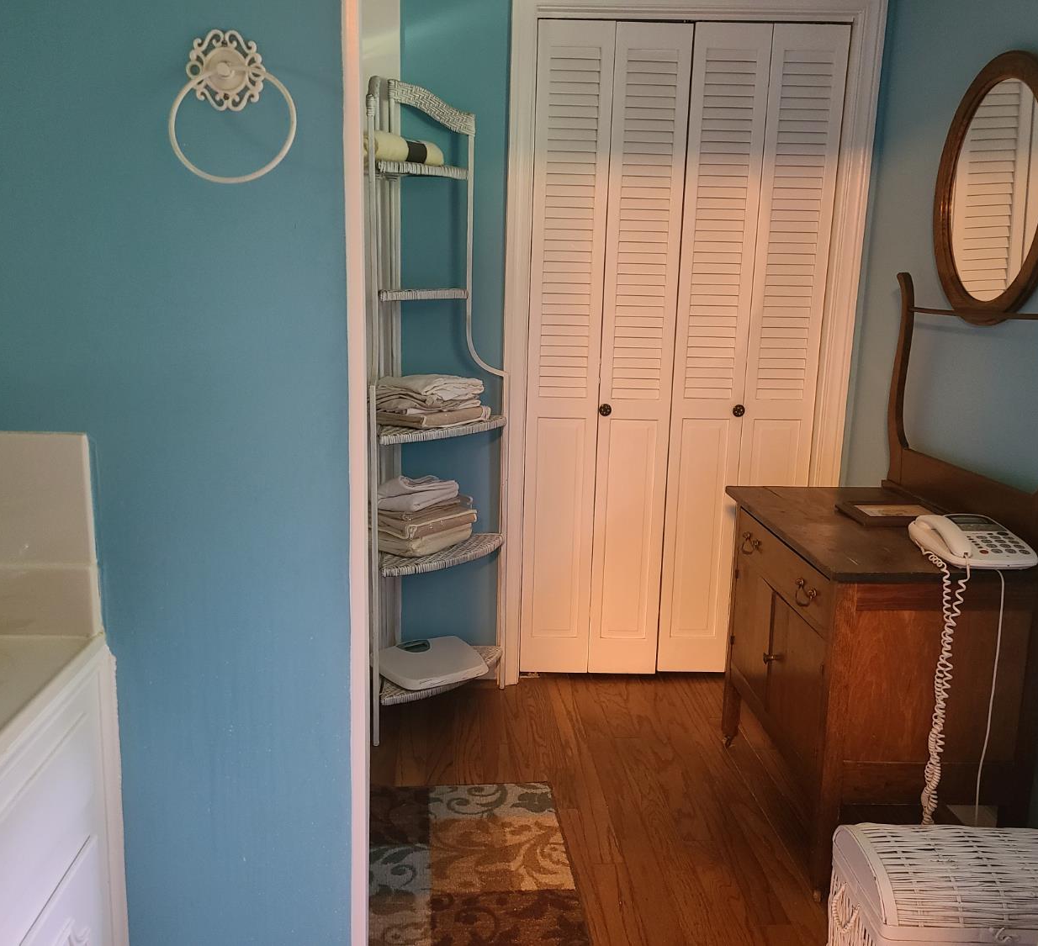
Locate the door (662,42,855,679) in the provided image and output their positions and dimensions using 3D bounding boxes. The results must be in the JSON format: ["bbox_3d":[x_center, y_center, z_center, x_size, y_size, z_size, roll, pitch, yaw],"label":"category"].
[{"bbox_3d":[0.707,-0.316,2.950,0.452,2.000,0.035,1,12,-1],"label":"door"}]

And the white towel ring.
[{"bbox_3d":[-0.359,-0.460,1.190,0.157,0.190,0.055,1,12,-1],"label":"white towel ring"}]

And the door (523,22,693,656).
[{"bbox_3d":[0.256,-0.327,2.946,0.452,2.000,0.035,1,12,-1],"label":"door"}]

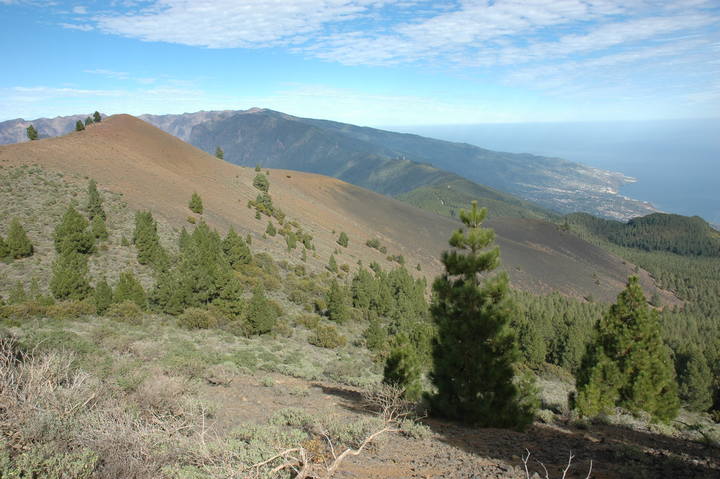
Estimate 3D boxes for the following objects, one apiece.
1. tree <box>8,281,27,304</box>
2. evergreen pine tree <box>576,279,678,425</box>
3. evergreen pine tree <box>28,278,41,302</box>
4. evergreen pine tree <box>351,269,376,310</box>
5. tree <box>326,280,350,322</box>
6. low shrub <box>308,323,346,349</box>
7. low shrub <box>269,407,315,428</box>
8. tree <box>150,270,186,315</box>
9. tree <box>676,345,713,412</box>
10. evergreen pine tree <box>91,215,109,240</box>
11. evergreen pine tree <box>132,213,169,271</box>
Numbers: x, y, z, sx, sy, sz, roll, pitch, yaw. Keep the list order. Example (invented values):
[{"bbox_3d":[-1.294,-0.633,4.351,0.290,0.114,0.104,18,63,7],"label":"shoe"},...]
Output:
[{"bbox_3d":[-31.102,4.813,49.000,1.635,2.114,1.635,-10,16,-33],"label":"tree"},{"bbox_3d":[7.690,3.000,15.500,2.720,4.019,2.720,-1,13,0],"label":"evergreen pine tree"},{"bbox_3d":[-29.558,4.631,49.000,1.090,2.114,1.090,-9,15,-31],"label":"evergreen pine tree"},{"bbox_3d":[0.365,5.431,60.000,2.906,4.565,2.906,-1,13,0],"label":"evergreen pine tree"},{"bbox_3d":[-1.793,5.087,45.000,2.001,3.559,2.001,-2,13,-2],"label":"tree"},{"bbox_3d":[-2.229,6.583,37.000,2.606,1.650,2.400,-2,13,-4],"label":"low shrub"},{"bbox_3d":[-0.838,2.177,6.600,0.563,0.250,0.500,-3,13,-8],"label":"low shrub"},{"bbox_3d":[-17.035,4.715,48.000,3.202,3.797,3.202,-6,14,-20],"label":"tree"},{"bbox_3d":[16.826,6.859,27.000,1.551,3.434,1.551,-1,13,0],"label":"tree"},{"bbox_3d":[-40.674,-1.942,84.000,2.550,3.949,2.550,-1,13,0],"label":"evergreen pine tree"},{"bbox_3d":[-28.919,-0.142,74.000,4.653,7.755,4.653,-1,13,0],"label":"evergreen pine tree"}]

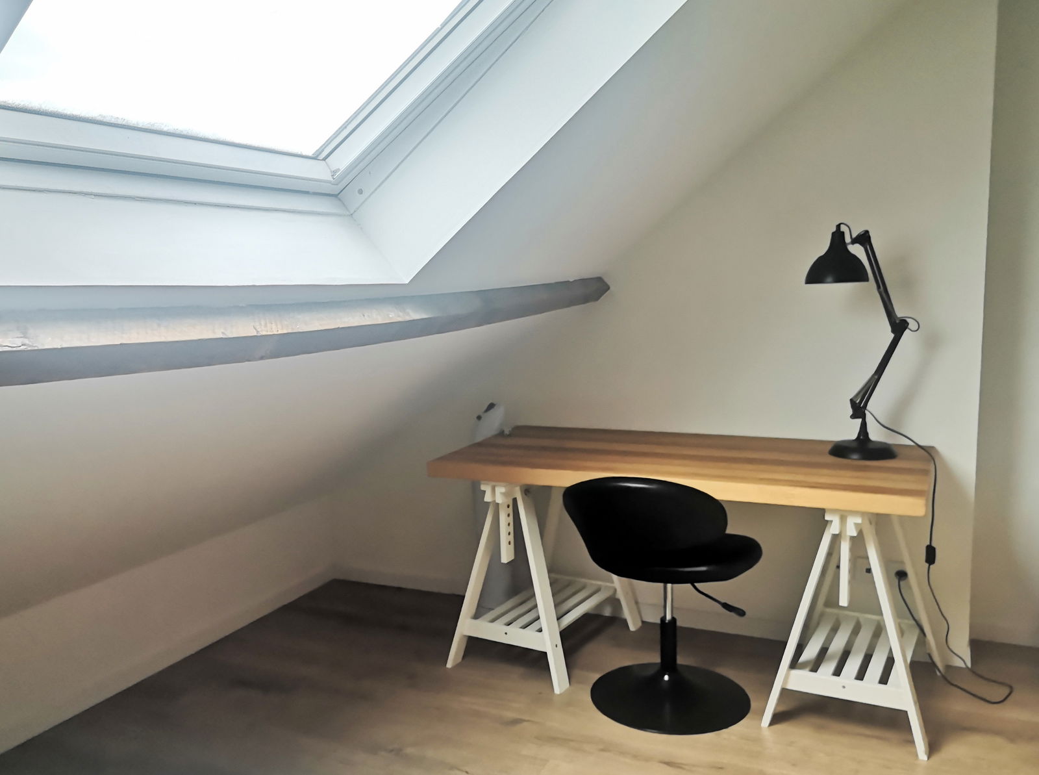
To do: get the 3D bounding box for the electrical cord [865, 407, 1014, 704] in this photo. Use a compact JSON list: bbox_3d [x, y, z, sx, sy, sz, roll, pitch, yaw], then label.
[{"bbox_3d":[1.428,0.545,2.767,0.470,0.910,0.350,1,7,26],"label":"electrical cord"}]

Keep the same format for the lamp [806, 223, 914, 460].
[{"bbox_3d":[1.173,-0.167,2.802,0.349,0.802,0.230,1,7,26],"label":"lamp"}]

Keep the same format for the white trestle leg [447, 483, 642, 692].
[{"bbox_3d":[0.105,0.648,3.102,0.465,0.710,0.700,2,8,32],"label":"white trestle leg"}]

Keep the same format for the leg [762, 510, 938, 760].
[{"bbox_3d":[1.115,0.669,2.645,0.465,0.710,0.700,2,7,31],"label":"leg"}]

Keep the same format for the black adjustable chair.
[{"bbox_3d":[0.498,0.639,2.668,0.580,0.800,0.590,3,8,37],"label":"black adjustable chair"}]

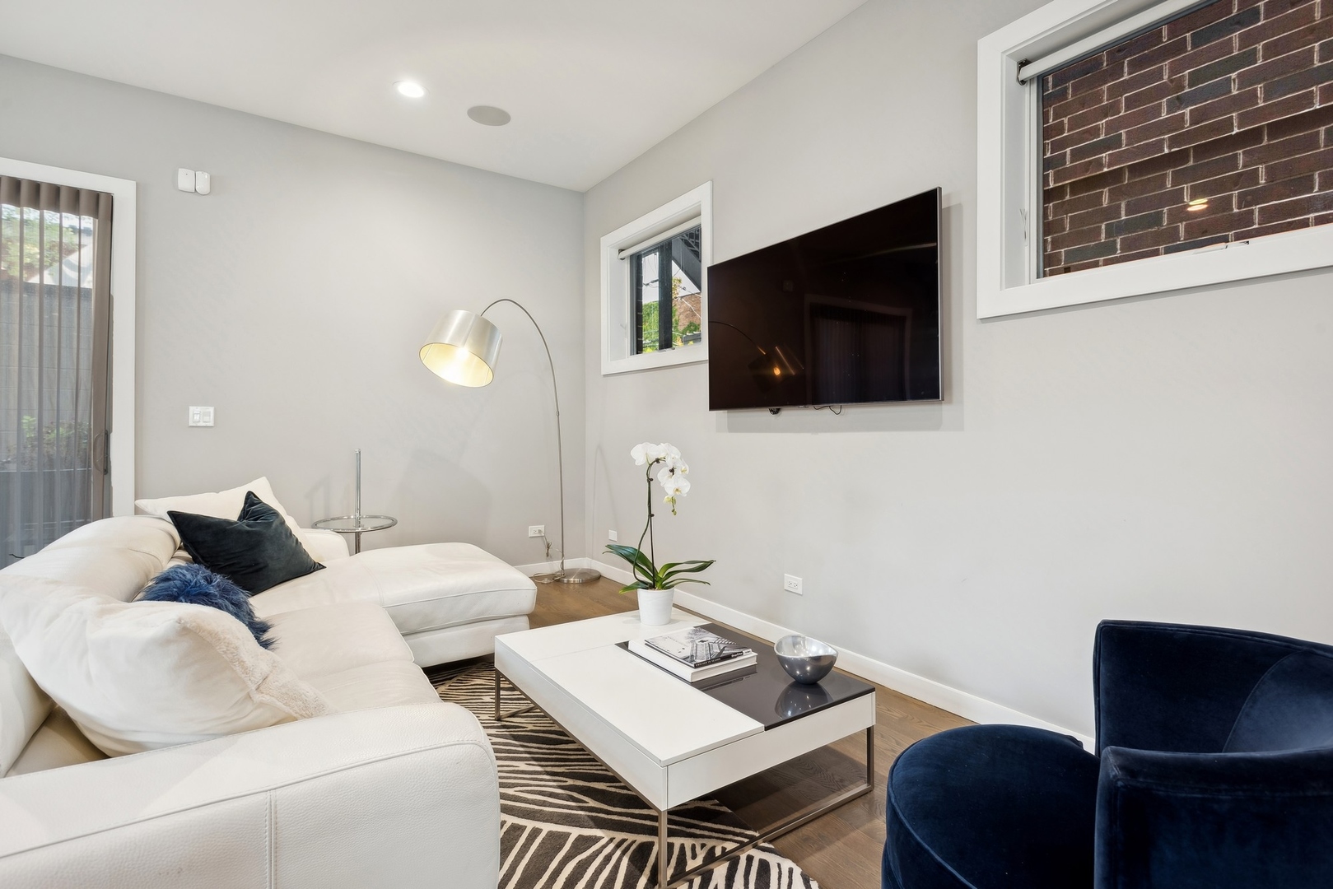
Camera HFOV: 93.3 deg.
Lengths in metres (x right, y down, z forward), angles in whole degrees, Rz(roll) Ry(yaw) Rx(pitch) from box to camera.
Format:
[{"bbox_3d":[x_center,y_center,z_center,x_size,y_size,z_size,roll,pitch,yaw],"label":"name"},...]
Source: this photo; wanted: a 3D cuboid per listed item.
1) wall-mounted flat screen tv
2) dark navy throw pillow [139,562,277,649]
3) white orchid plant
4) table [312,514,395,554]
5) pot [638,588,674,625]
[{"bbox_3d":[0.653,-0.578,2.960,0.050,0.800,1.395,-1,2,-34],"label":"wall-mounted flat screen tv"},{"bbox_3d":[-1.507,0.514,2.093,0.380,0.170,0.430,47,-24,-26],"label":"dark navy throw pillow"},{"bbox_3d":[-0.029,0.309,2.649,0.453,0.632,0.290,0,1,-9],"label":"white orchid plant"},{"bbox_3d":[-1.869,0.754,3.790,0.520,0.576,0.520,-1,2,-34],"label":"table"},{"bbox_3d":[-0.044,0.683,2.649,0.159,0.149,0.159,0,1,0],"label":"pot"}]

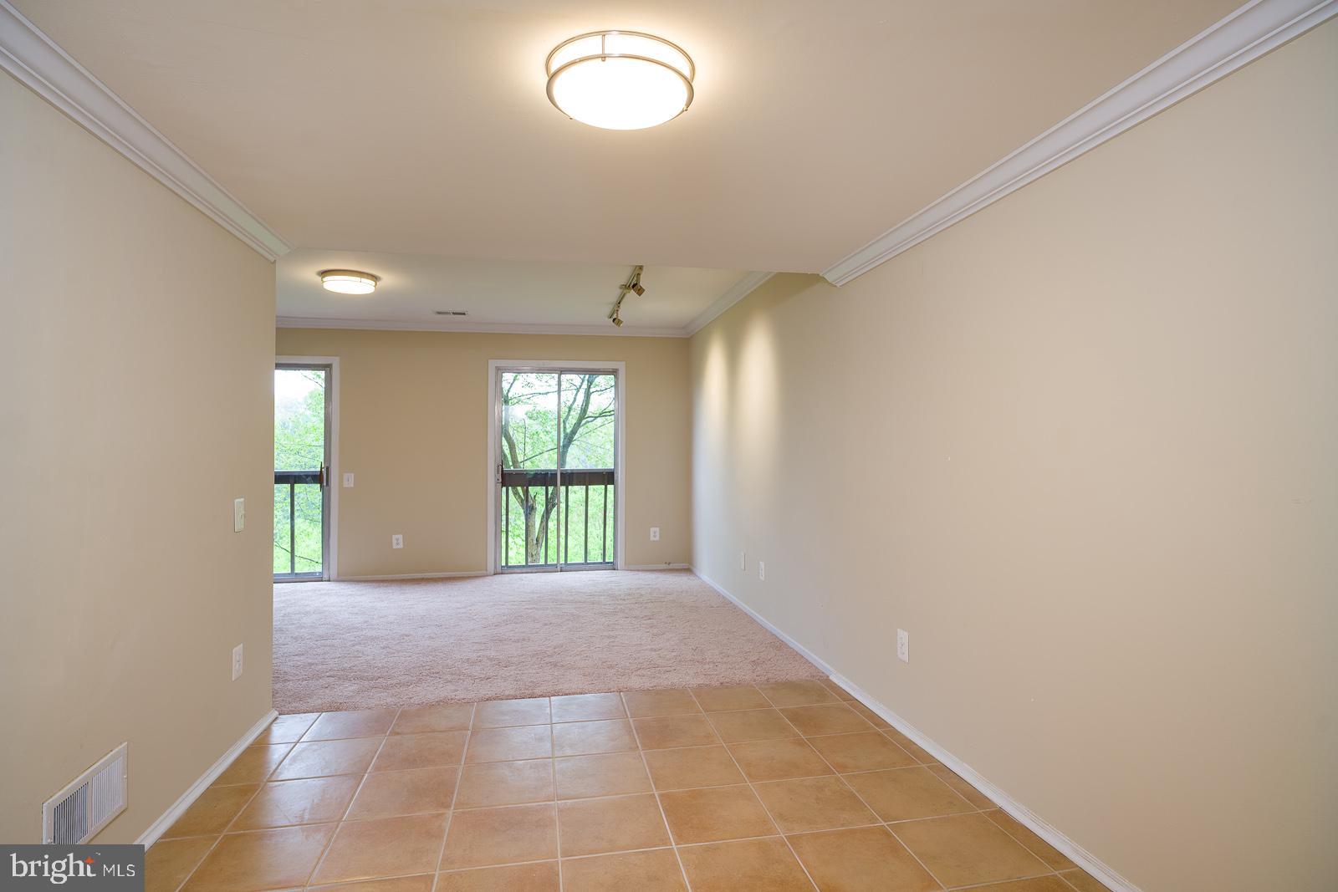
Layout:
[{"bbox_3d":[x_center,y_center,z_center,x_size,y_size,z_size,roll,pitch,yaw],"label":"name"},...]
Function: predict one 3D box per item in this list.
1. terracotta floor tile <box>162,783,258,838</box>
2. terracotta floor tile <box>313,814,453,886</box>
[{"bbox_3d":[-1.497,1.206,2.215,0.178,0.010,0.326,0,-1,-11],"label":"terracotta floor tile"},{"bbox_3d":[-0.847,1.204,2.005,0.333,0.010,0.326,0,-1,-11],"label":"terracotta floor tile"}]

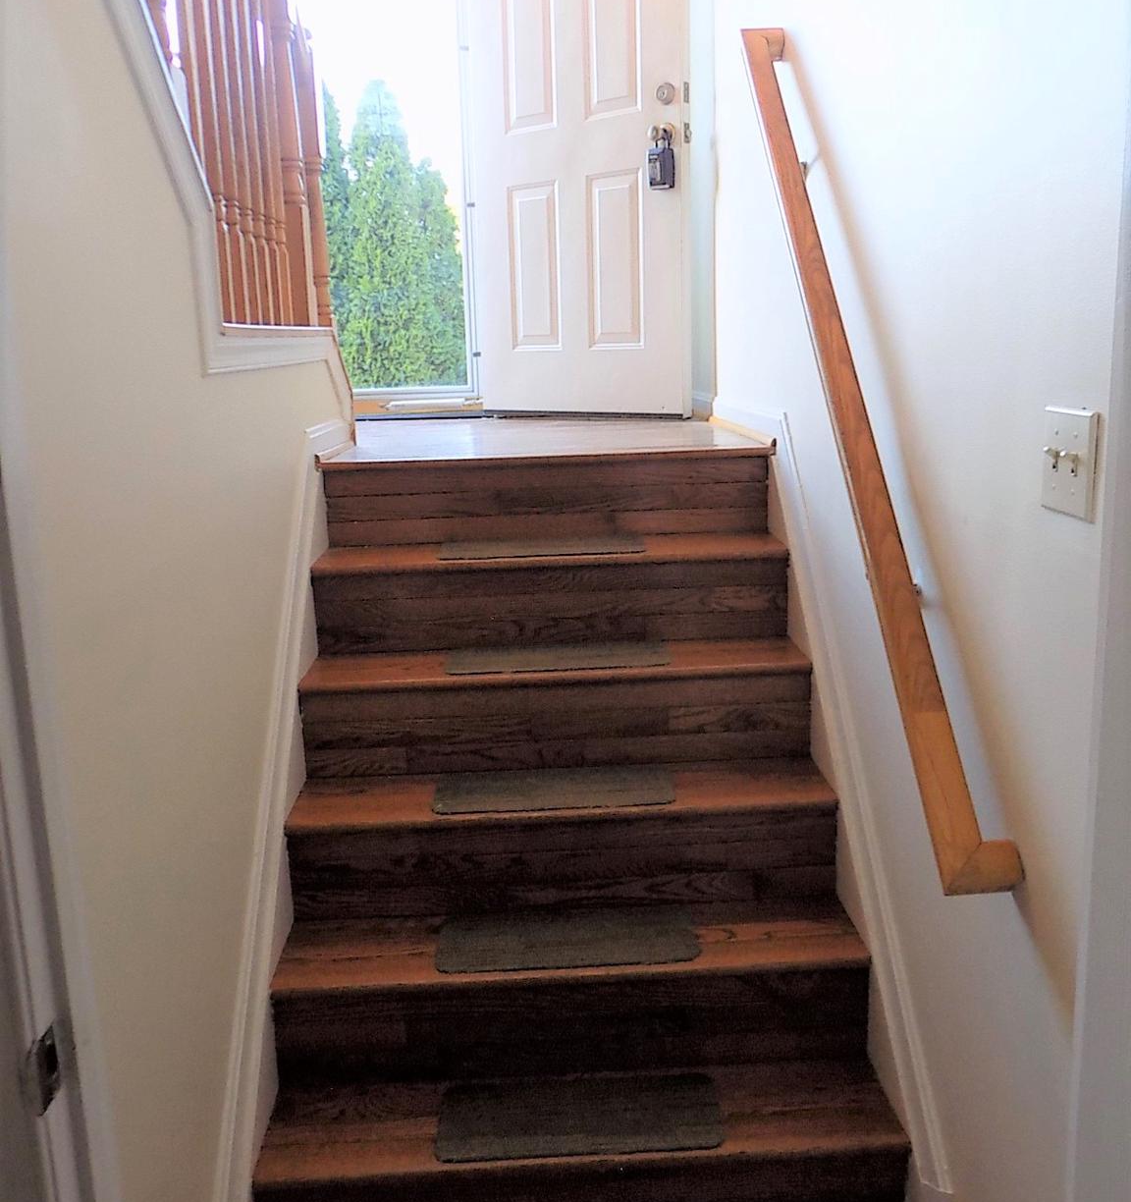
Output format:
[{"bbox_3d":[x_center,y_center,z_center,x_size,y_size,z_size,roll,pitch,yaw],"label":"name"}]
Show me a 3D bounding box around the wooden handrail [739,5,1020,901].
[{"bbox_3d":[0.469,-0.420,2.004,0.097,0.048,1.909,-2,56,-2],"label":"wooden handrail"}]

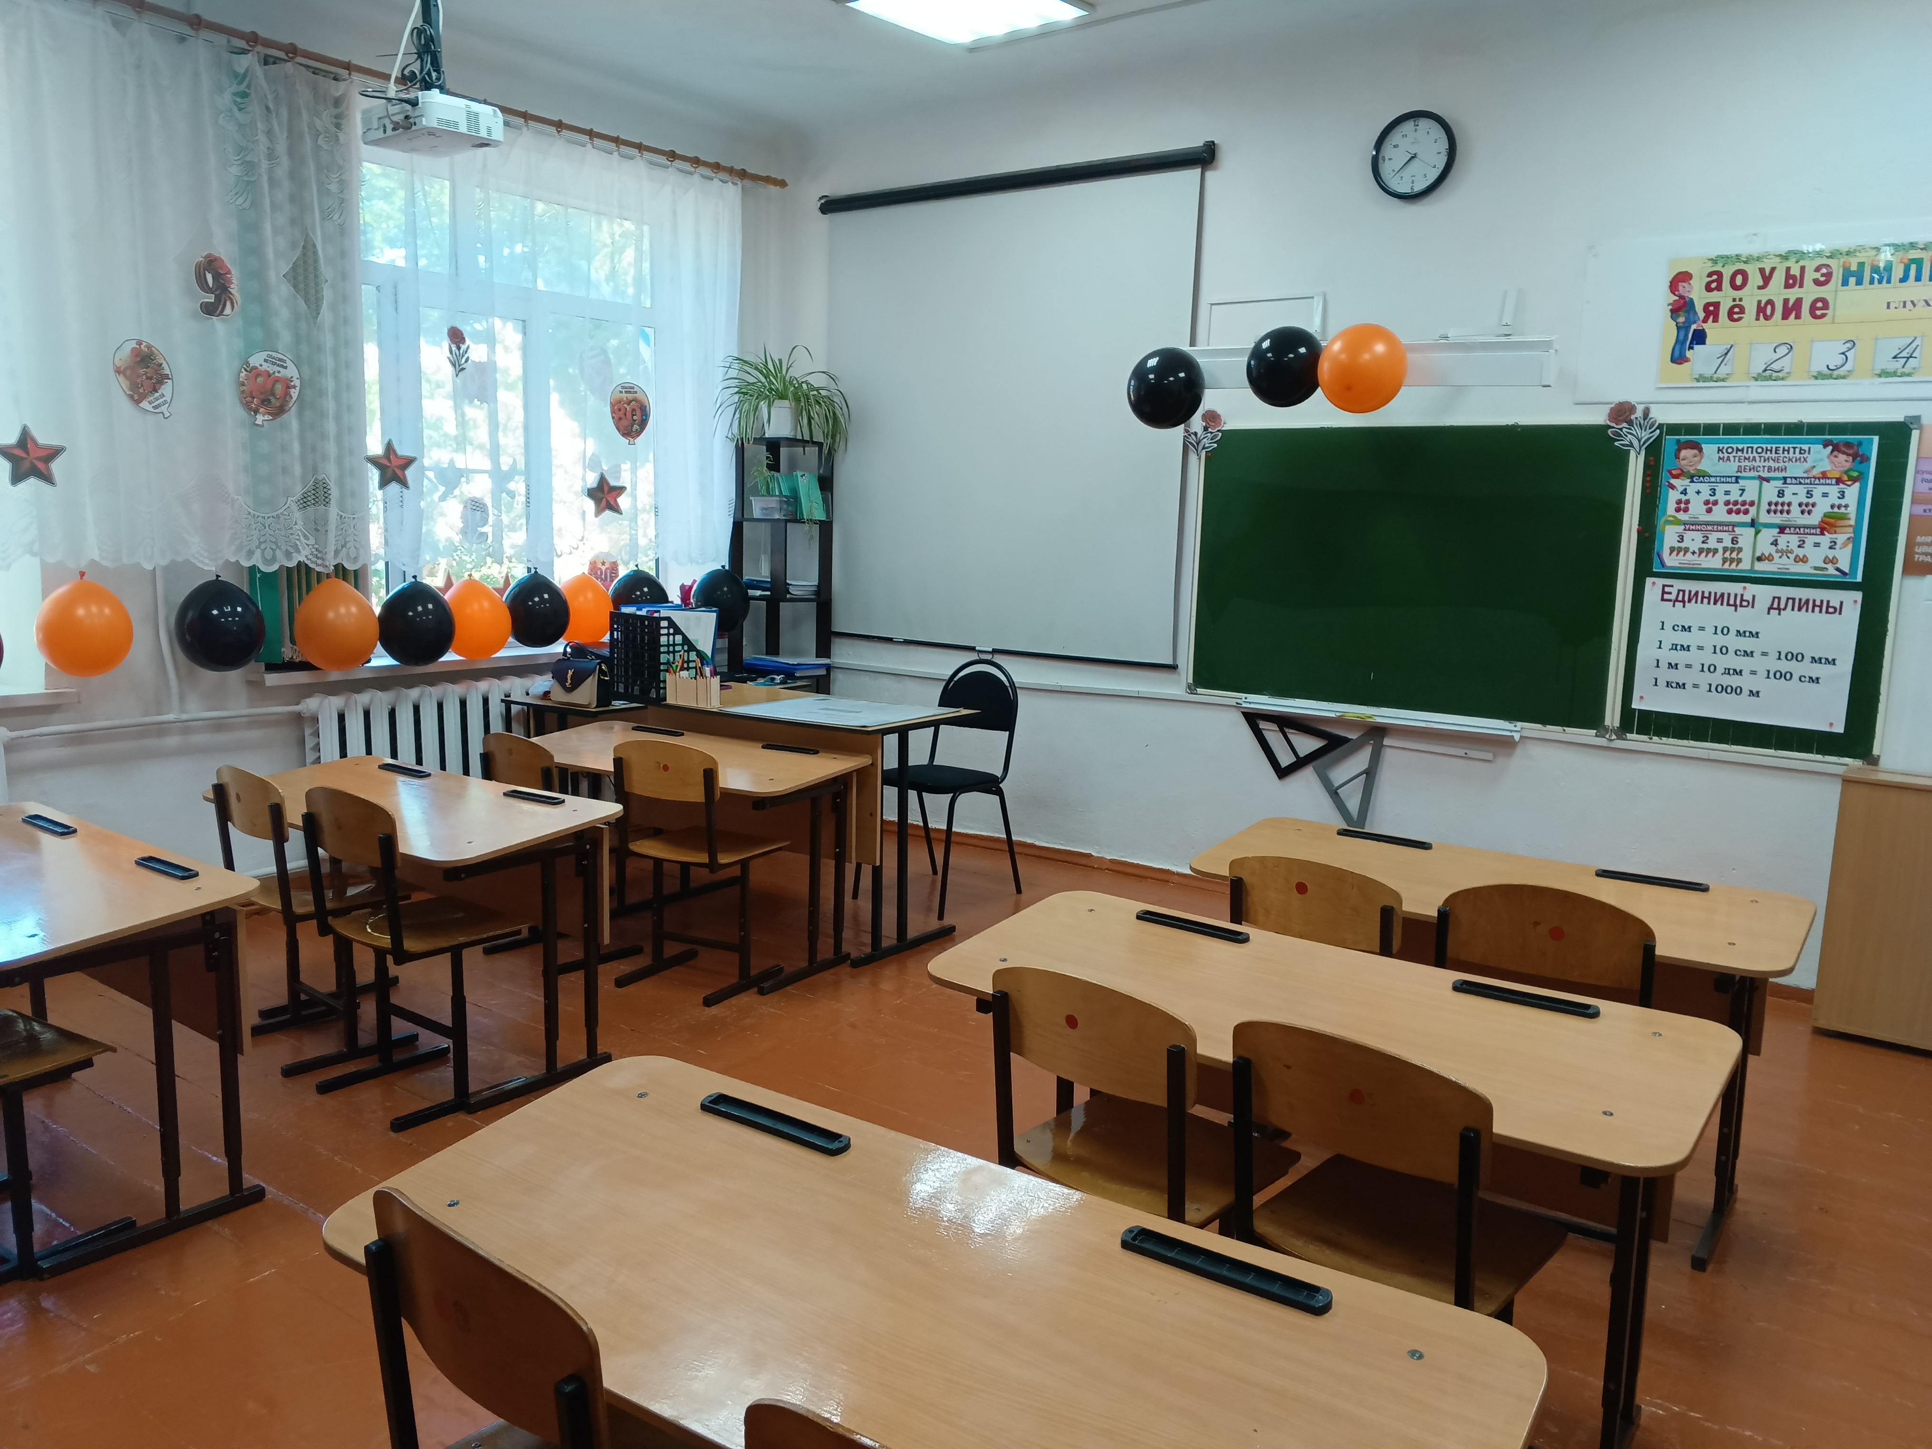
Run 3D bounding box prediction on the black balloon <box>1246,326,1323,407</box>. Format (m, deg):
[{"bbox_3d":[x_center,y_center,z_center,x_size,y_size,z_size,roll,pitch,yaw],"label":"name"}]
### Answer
[{"bbox_3d":[1.077,-1.207,4.520,0.260,0.275,0.260,7,11,35],"label":"black balloon"}]

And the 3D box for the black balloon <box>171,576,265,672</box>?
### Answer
[{"bbox_3d":[-2.336,-0.312,4.192,0.255,0.295,0.255,9,12,40],"label":"black balloon"}]

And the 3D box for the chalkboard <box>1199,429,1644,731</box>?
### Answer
[{"bbox_3d":[1.475,-0.521,4.653,1.500,1.000,0.040,7,11,35],"label":"chalkboard"}]

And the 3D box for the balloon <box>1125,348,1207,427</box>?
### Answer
[{"bbox_3d":[0.716,-1.200,4.786,0.265,0.280,0.265,1,9,0],"label":"balloon"}]

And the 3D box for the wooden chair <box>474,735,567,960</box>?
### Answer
[{"bbox_3d":[-1.287,0.375,4.330,0.390,0.740,0.430,8,11,34],"label":"wooden chair"}]

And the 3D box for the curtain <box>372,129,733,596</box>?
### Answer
[{"bbox_3d":[-1.498,-1.349,5.059,0.110,1.638,1.575,9,12,40],"label":"curtain"}]

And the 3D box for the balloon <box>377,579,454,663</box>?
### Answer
[{"bbox_3d":[-1.914,-0.358,4.679,0.250,0.298,0.250,9,12,40],"label":"balloon"}]

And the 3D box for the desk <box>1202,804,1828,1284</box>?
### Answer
[{"bbox_3d":[1.121,0.656,2.961,1.200,0.674,0.505,7,11,36],"label":"desk"}]

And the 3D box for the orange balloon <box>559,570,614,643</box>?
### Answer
[{"bbox_3d":[-1.474,-0.448,5.201,0.220,0.270,0.220,7,11,35],"label":"orange balloon"}]

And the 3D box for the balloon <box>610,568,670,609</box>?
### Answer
[{"bbox_3d":[-1.351,-0.514,5.565,0.250,0.290,0.250,8,11,34],"label":"balloon"}]

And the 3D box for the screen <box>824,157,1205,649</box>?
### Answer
[{"bbox_3d":[0.114,-1.258,5.582,1.830,1.900,0.070,8,11,34],"label":"screen"}]

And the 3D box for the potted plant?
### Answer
[{"bbox_3d":[-0.812,-1.432,5.952,0.570,0.470,0.520,0,9,-8],"label":"potted plant"}]

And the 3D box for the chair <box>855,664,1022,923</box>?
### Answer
[{"bbox_3d":[-0.108,0.217,5.016,0.470,0.875,0.530,7,11,35],"label":"chair"}]

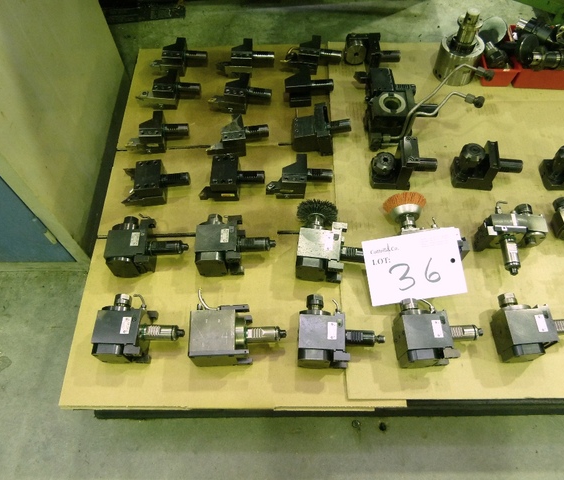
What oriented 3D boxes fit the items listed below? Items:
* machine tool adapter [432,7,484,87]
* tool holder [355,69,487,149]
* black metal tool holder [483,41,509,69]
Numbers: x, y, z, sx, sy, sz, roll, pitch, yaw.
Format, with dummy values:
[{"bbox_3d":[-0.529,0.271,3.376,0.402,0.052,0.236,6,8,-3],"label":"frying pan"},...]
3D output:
[{"bbox_3d":[0.481,-0.523,1.220,0.115,0.190,0.115,-1,60,1],"label":"machine tool adapter"},{"bbox_3d":[0.345,-0.313,1.109,0.322,0.105,0.186,1,61,2],"label":"tool holder"},{"bbox_3d":[0.579,-0.497,1.245,0.046,0.046,0.082,-36,93,-18],"label":"black metal tool holder"}]

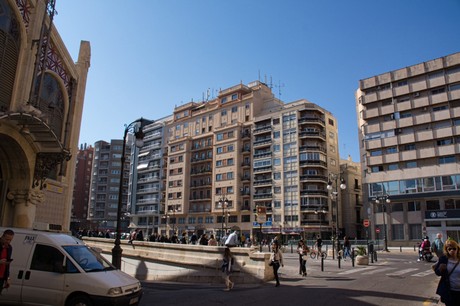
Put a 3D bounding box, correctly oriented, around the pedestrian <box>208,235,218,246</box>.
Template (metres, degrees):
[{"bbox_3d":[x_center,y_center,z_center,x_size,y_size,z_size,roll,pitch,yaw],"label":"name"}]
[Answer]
[{"bbox_3d":[-0.982,5.543,19.738,0.520,1.660,0.360,-4,-14,20],"label":"pedestrian"}]

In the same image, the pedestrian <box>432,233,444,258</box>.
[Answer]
[{"bbox_3d":[9.177,4.392,15.005,0.550,1.730,0.420,-7,-16,33],"label":"pedestrian"}]

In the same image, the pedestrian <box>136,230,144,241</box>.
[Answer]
[{"bbox_3d":[-6.253,6.246,23.934,0.520,1.660,0.360,-5,-14,23],"label":"pedestrian"}]

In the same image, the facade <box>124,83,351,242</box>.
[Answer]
[{"bbox_3d":[-2.801,4.033,98.983,67.500,40.200,18.000,-11,-18,42],"label":"facade"}]

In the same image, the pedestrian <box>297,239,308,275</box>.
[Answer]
[{"bbox_3d":[3.364,4.918,16.100,0.530,1.630,0.450,-2,-13,15],"label":"pedestrian"}]

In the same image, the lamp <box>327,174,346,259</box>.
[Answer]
[{"bbox_3d":[8.854,5.128,28.280,1.500,6.830,0.450,-6,-15,27],"label":"lamp"}]

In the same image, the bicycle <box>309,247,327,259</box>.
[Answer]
[{"bbox_3d":[6.876,7.773,26.930,1.600,1.030,0.550,5,-14,-18],"label":"bicycle"}]

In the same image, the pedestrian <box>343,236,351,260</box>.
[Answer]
[{"bbox_3d":[8.302,6.848,24.703,0.550,1.680,0.480,7,-14,-24],"label":"pedestrian"}]

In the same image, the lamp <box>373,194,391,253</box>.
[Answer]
[{"bbox_3d":[17.816,8.052,39.680,1.500,6.470,0.450,-6,-15,27],"label":"lamp"}]

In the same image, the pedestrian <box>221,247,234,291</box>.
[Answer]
[{"bbox_3d":[-0.068,4.474,13.284,0.520,1.600,0.470,-3,-14,18],"label":"pedestrian"}]

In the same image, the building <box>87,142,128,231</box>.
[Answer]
[{"bbox_3d":[-39.731,12.958,126.789,16.000,34.200,15.000,0,-13,4],"label":"building"}]

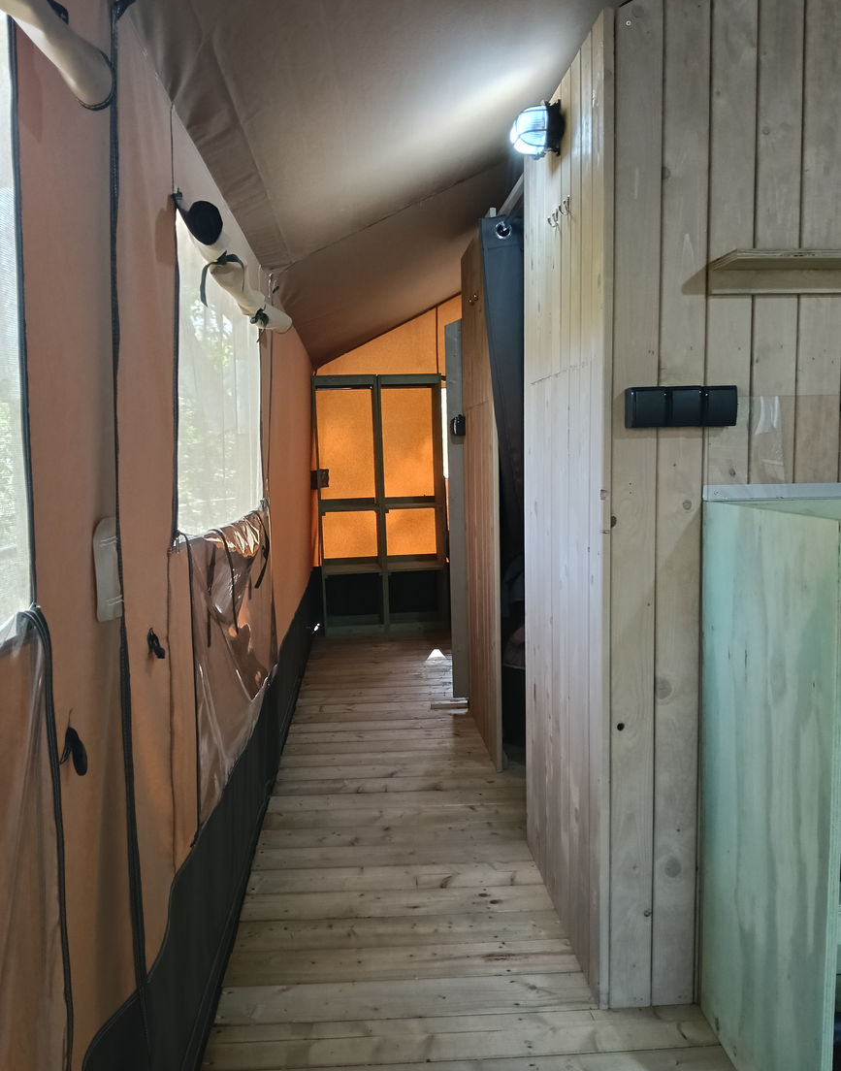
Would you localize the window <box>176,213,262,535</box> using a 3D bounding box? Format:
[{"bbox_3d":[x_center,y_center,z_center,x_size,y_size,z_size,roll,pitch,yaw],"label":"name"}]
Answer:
[{"bbox_3d":[-0.486,-0.360,2.245,0.038,0.627,1.266,0,5,-4],"label":"window"}]

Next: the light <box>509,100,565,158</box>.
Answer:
[{"bbox_3d":[0.264,-0.935,2.021,0.119,0.132,0.129,-1,5,-3],"label":"light"}]

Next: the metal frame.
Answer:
[{"bbox_3d":[-0.277,-0.207,5.983,0.840,1.702,0.470,-2,5,-6],"label":"metal frame"}]

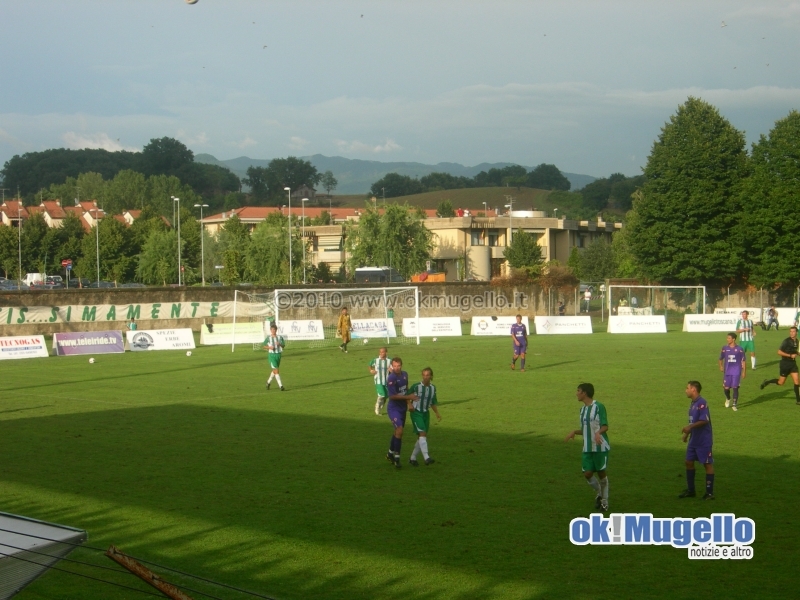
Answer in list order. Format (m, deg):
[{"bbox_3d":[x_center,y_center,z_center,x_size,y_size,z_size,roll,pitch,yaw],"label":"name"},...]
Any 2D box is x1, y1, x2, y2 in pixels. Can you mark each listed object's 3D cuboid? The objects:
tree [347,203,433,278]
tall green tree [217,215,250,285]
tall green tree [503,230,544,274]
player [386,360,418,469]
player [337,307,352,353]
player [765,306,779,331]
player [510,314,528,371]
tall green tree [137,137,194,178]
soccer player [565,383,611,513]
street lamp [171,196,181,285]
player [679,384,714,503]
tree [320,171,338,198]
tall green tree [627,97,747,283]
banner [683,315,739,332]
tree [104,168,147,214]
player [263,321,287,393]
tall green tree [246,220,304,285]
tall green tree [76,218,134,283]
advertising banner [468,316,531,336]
[{"bbox_3d":[-0.952,-5.040,160.090,8.300,8.673,8.000,-1,1,0],"label":"tree"},{"bbox_3d":[-16.457,-4.539,165.082,3.600,7.880,3.600,-1,1,0],"label":"tall green tree"},{"bbox_3d":[10.438,-3.209,140.045,3.600,5.279,3.600,-1,1,4],"label":"tall green tree"},{"bbox_3d":[0.001,1.896,28.360,0.500,1.820,0.480,-1,1,-34],"label":"player"},{"bbox_3d":[-2.213,1.193,66.600,0.630,1.810,0.480,-2,1,3],"label":"player"},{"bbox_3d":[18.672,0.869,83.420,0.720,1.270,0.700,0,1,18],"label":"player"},{"bbox_3d":[3.821,1.368,53.200,0.560,1.750,0.450,-1,1,7],"label":"player"},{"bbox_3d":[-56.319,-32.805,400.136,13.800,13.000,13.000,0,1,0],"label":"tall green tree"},{"bbox_3d":[2.606,2.017,23.044,0.580,1.760,0.480,1,2,40],"label":"soccer player"},{"bbox_3d":[-18.910,-4.370,142.073,0.600,8.587,0.250,-1,1,22],"label":"street lamp"},{"bbox_3d":[4.366,2.064,24.500,0.500,1.750,0.550,-1,1,-23],"label":"player"},{"bbox_3d":[-23.302,-38.176,550.000,5.900,9.300,5.900,-1,1,0],"label":"tree"},{"bbox_3d":[21.106,-7.418,122.155,8.800,15.009,8.600,-1,1,0],"label":"tall green tree"},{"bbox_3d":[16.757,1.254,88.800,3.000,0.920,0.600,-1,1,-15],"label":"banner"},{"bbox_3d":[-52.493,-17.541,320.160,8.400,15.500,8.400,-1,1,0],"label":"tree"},{"bbox_3d":[-3.460,1.564,45.945,0.580,1.800,0.480,-1,1,-3],"label":"player"},{"bbox_3d":[-11.100,-3.784,148.059,5.400,6.932,5.400,-1,1,-4],"label":"tall green tree"},{"bbox_3d":[-27.365,-3.869,155.063,5.600,7.448,5.600,-1,1,-10],"label":"tall green tree"},{"bbox_3d":[4.811,1.250,79.534,2.800,0.890,0.600,-1,1,-13],"label":"advertising banner"}]

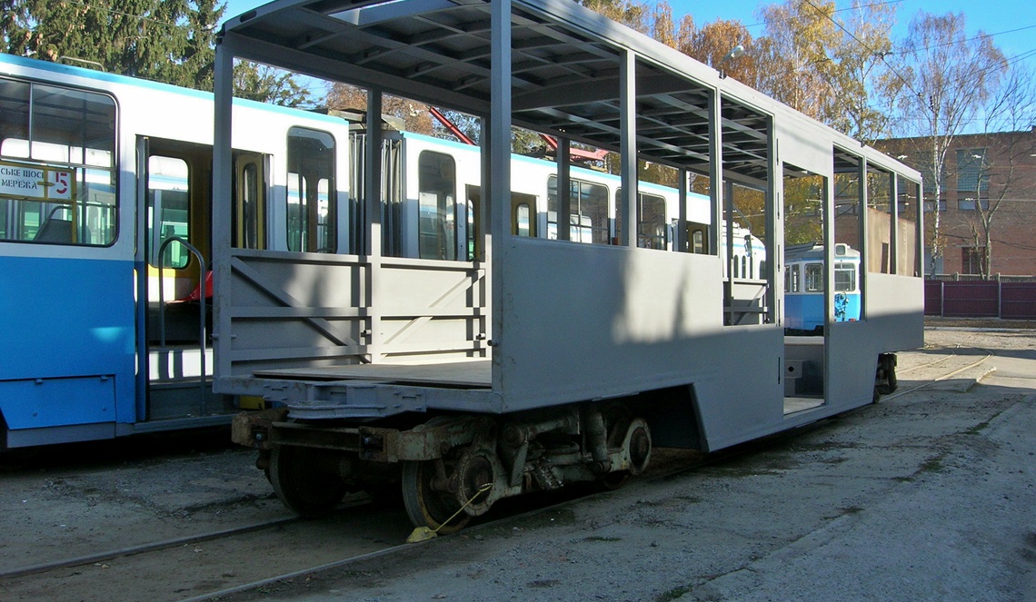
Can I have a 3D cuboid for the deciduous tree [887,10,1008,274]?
[{"bbox_3d":[25.700,-8.300,61.000,7.200,18.000,7.000,0,0,0],"label":"deciduous tree"}]

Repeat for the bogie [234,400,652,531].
[{"bbox_3d":[-0.416,1.032,7.288,1.800,0.820,2.950,0,0,34],"label":"bogie"}]

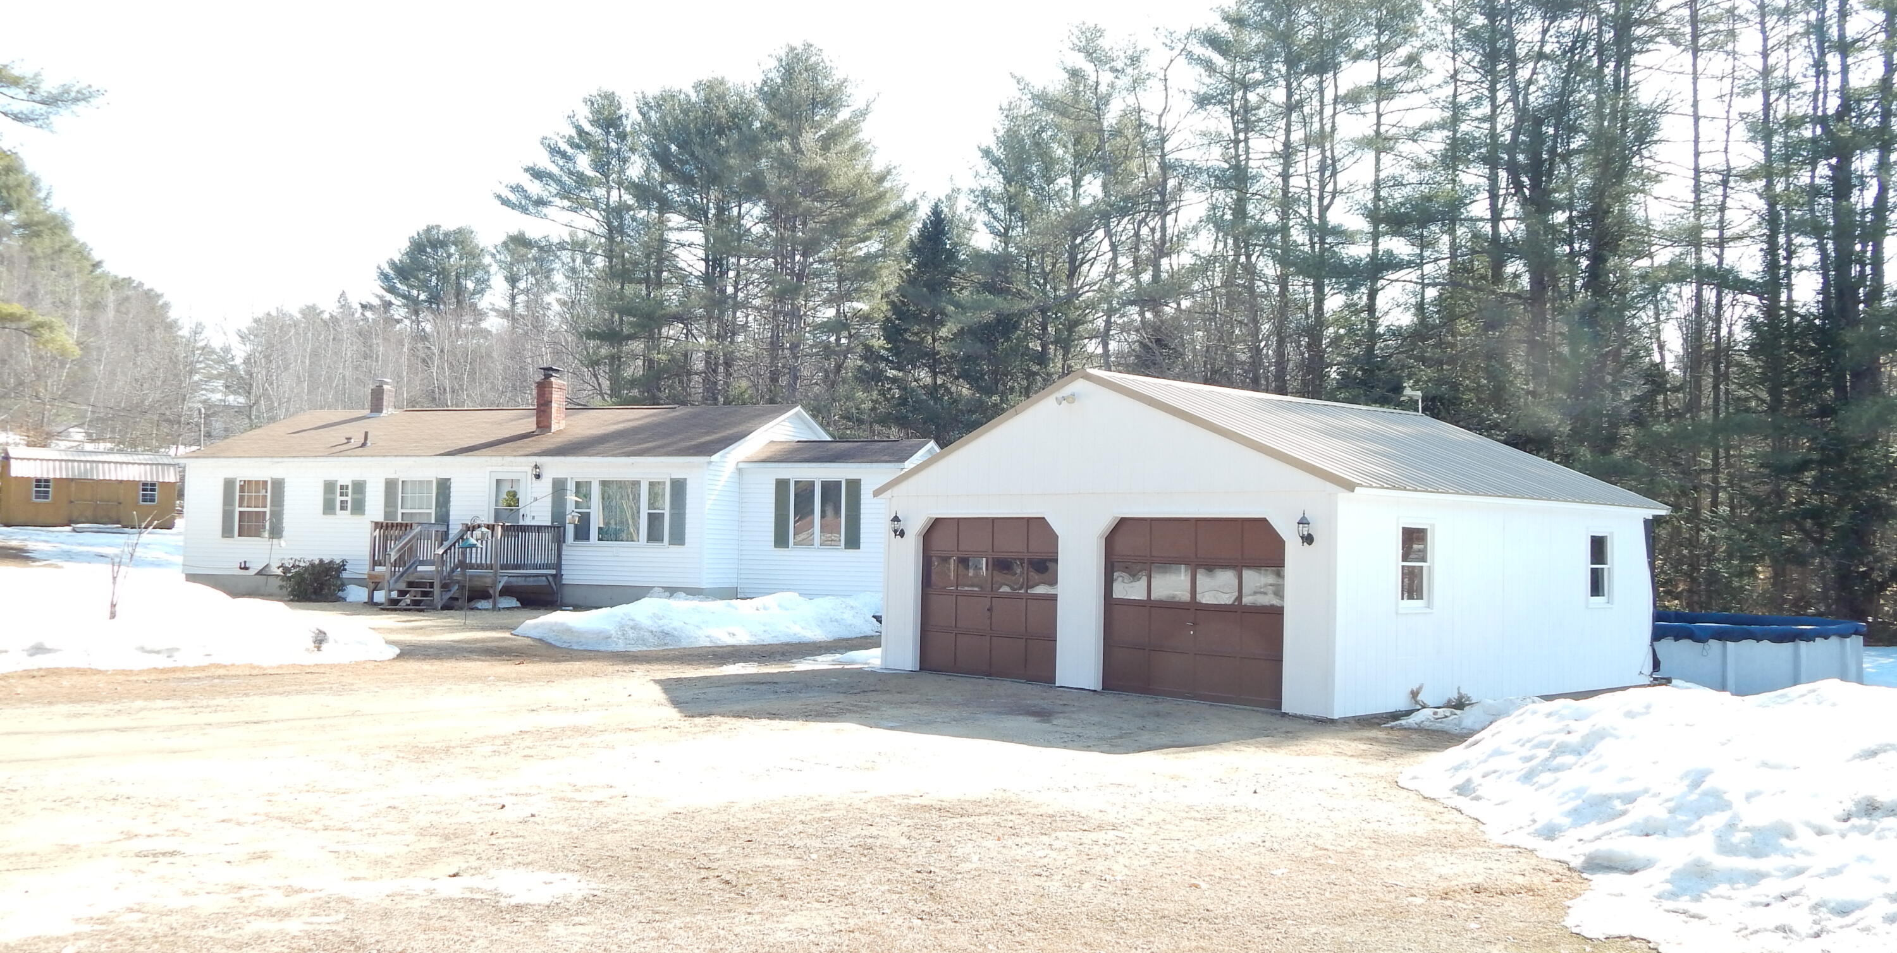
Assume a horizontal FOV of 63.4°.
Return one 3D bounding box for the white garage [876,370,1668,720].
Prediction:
[{"bbox_3d":[4.774,0.835,22.264,8.718,4.034,7.753,4,-3,-44],"label":"white garage"}]

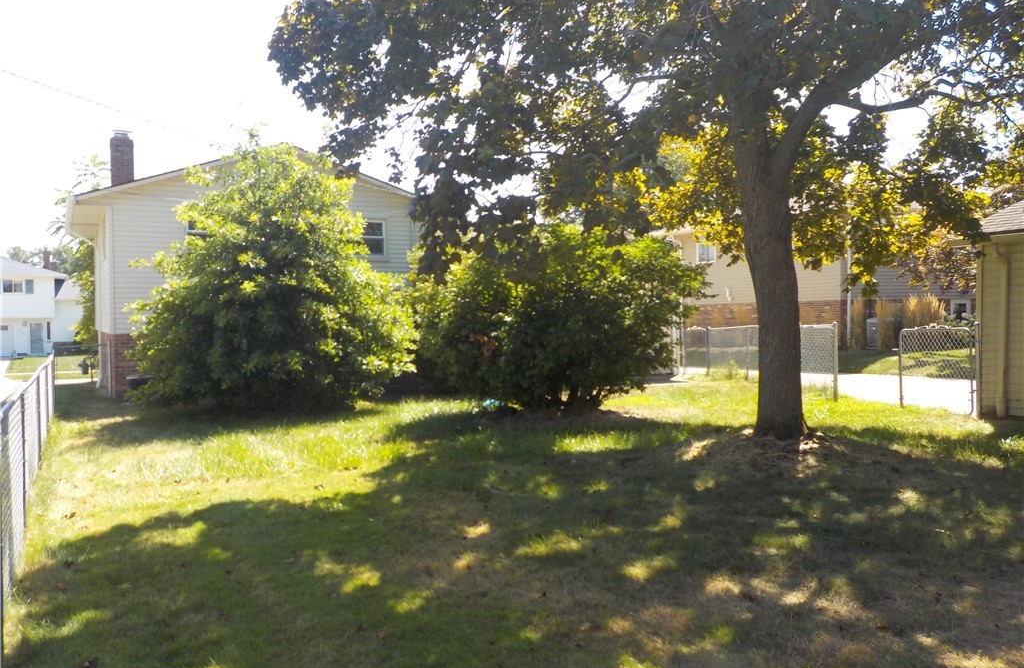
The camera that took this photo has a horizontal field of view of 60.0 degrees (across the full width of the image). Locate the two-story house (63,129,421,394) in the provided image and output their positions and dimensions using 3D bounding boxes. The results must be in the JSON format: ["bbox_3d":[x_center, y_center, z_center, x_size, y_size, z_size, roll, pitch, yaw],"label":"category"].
[{"bbox_3d":[-6.528,-1.879,22.164,8.250,5.950,7.900,-1,2,-26],"label":"two-story house"}]

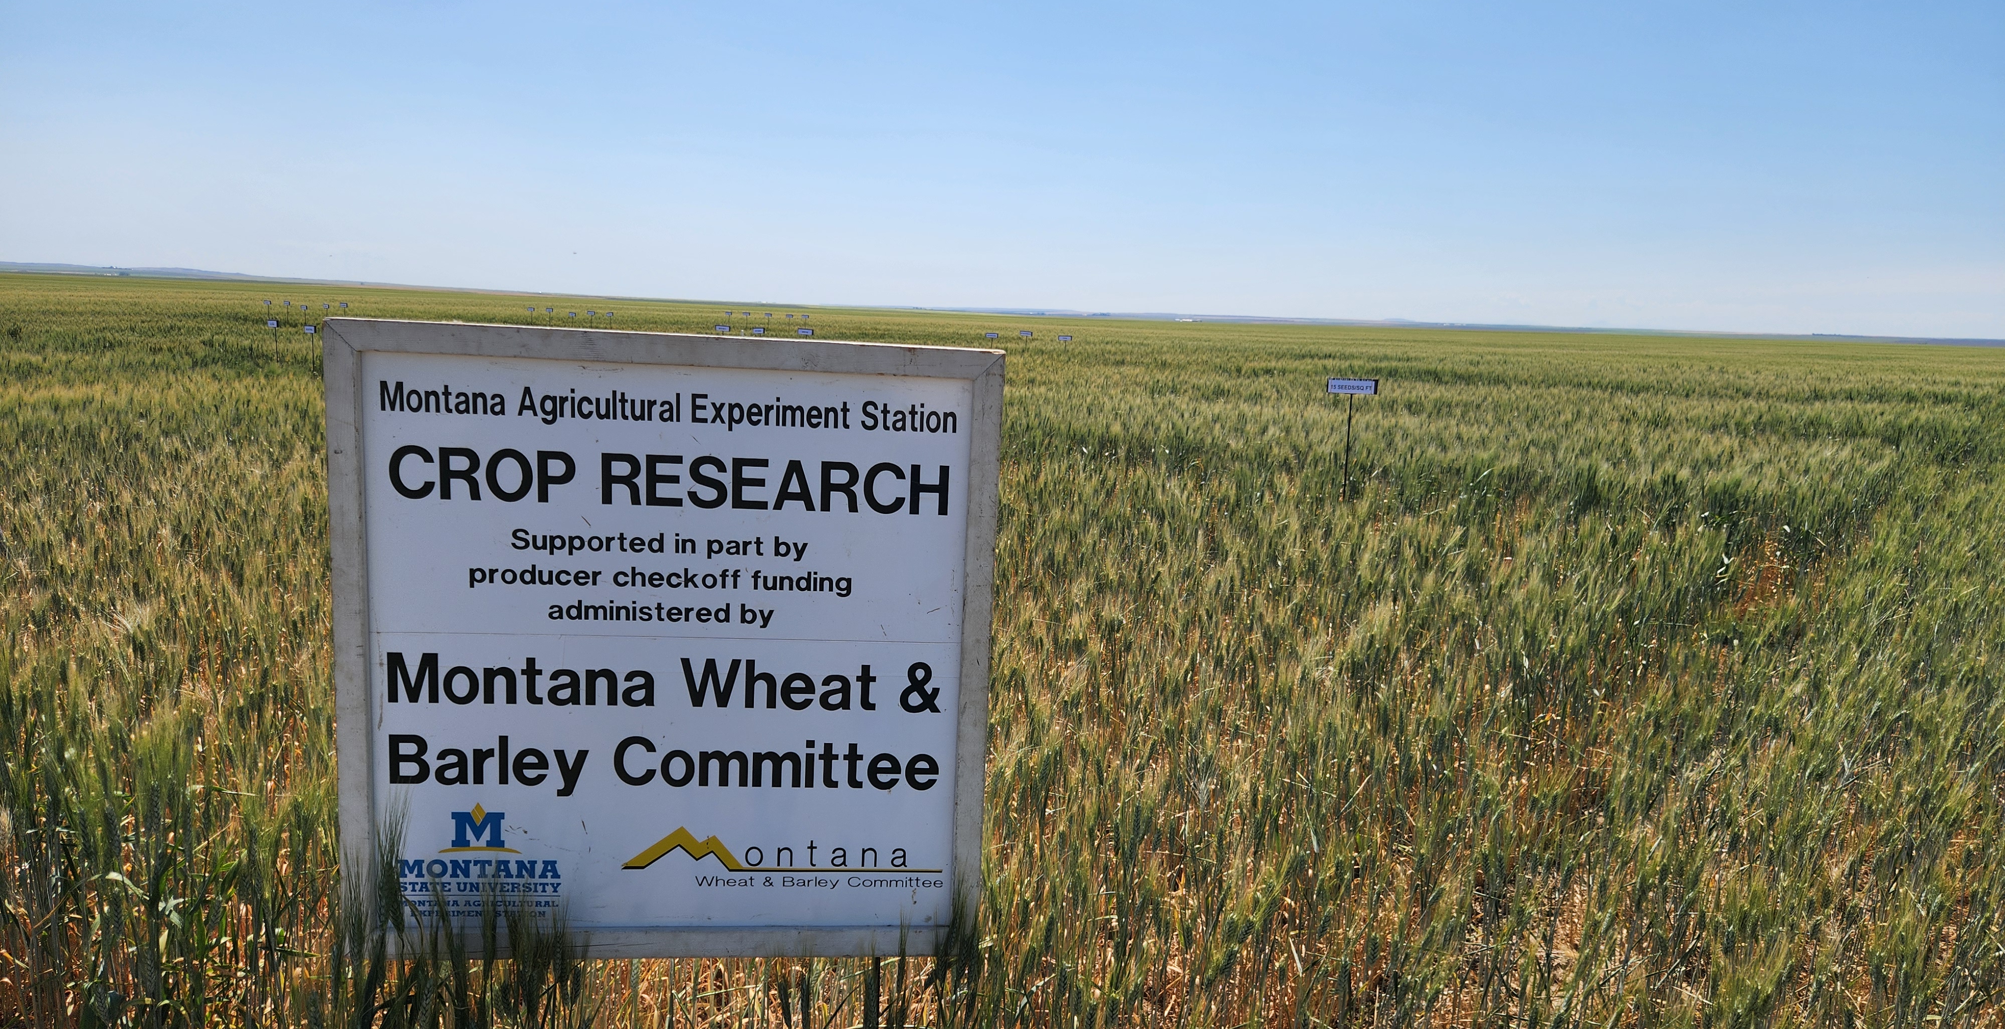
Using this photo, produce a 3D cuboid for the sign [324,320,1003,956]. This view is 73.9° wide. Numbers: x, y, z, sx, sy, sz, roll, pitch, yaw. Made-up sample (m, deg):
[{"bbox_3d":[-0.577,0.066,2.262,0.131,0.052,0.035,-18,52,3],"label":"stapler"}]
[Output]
[{"bbox_3d":[-0.476,0.202,1.924,0.920,0.909,0.045,1,9,-6],"label":"sign"}]

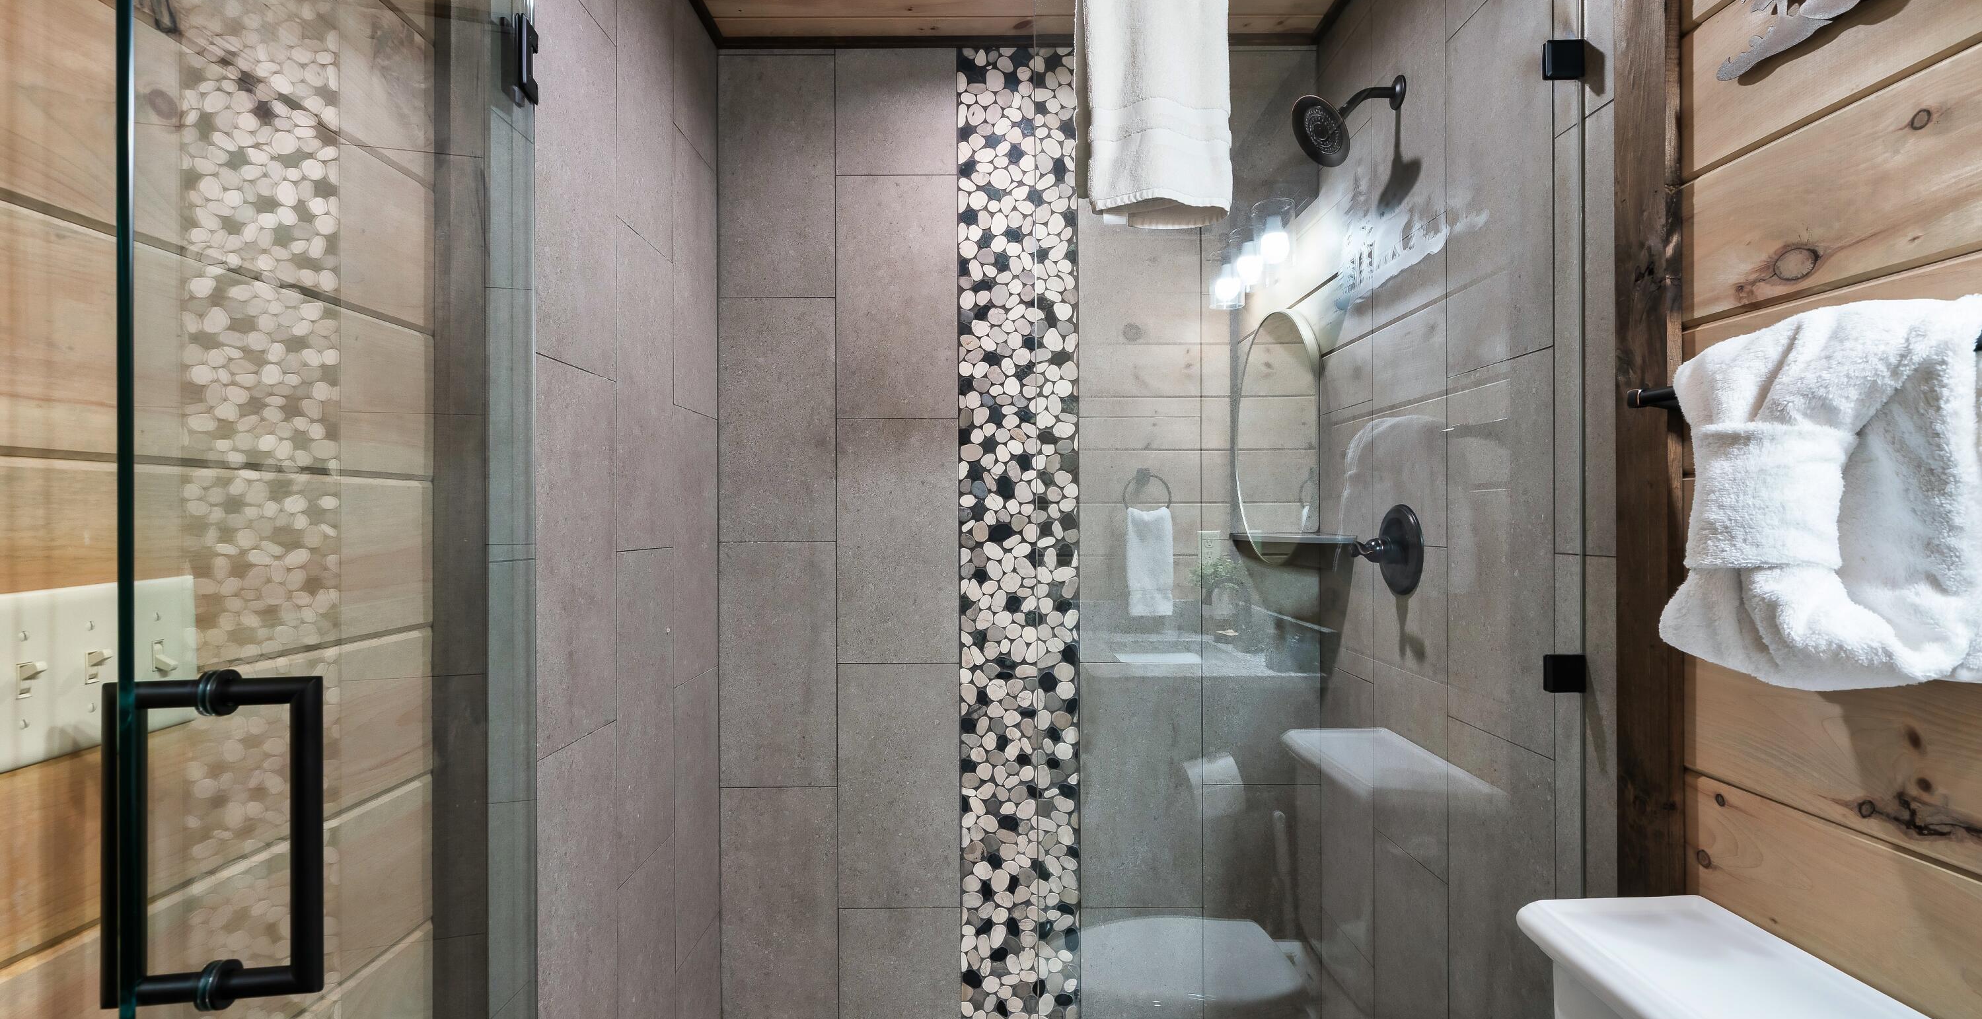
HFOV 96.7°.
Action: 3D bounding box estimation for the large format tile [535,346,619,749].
[{"bbox_3d":[-0.683,0.073,1.446,0.012,0.610,0.302,0,-1,0],"label":"large format tile"}]

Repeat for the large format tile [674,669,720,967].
[{"bbox_3d":[-0.678,0.688,2.029,0.010,0.608,0.311,0,0,0],"label":"large format tile"}]

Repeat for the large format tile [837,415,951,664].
[{"bbox_3d":[-0.231,0.078,2.192,0.301,0.605,0.010,0,0,0],"label":"large format tile"}]

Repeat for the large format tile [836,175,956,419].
[{"bbox_3d":[-0.234,-0.530,2.195,0.301,0.604,0.010,0,0,0],"label":"large format tile"}]

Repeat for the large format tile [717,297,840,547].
[{"bbox_3d":[-0.536,-0.223,2.214,0.298,0.610,0.012,0,-1,0],"label":"large format tile"}]

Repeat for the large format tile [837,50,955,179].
[{"bbox_3d":[-0.236,-0.991,2.198,0.300,0.312,0.010,0,0,0],"label":"large format tile"}]

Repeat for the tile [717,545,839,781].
[{"bbox_3d":[-0.527,0.384,2.190,0.291,0.606,0.010,0,0,0],"label":"tile"}]

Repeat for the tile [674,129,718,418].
[{"bbox_3d":[-0.682,-0.523,2.029,0.010,0.598,0.310,0,0,0],"label":"tile"}]

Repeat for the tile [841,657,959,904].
[{"bbox_3d":[-0.228,0.685,2.189,0.301,0.603,0.010,0,0,0],"label":"tile"}]

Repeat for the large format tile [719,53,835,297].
[{"bbox_3d":[-0.533,-0.829,2.196,0.291,0.601,0.010,0,0,0],"label":"large format tile"}]

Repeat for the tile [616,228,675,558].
[{"bbox_3d":[-0.686,-0.226,1.750,0.012,0.610,0.296,0,-1,0],"label":"tile"}]

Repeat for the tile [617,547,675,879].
[{"bbox_3d":[-0.683,0.386,1.744,0.012,0.610,0.296,0,-1,0],"label":"tile"}]

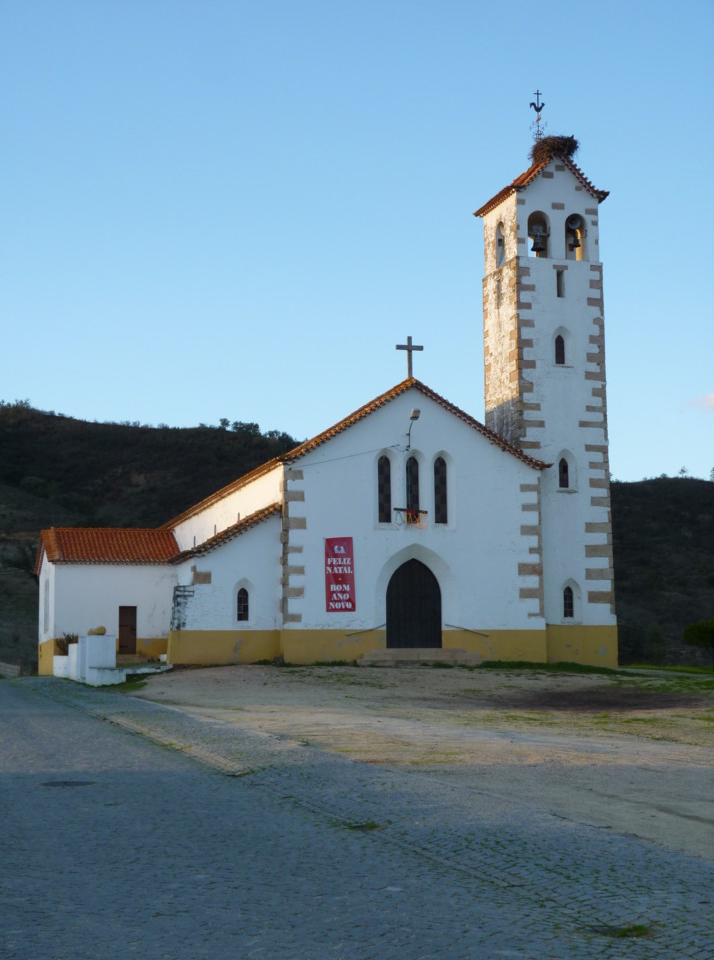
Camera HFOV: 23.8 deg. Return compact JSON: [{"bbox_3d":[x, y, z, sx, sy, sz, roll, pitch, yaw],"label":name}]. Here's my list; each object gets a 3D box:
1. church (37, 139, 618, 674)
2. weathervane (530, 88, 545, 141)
[{"bbox_3d":[-2.827,-1.510,71.225,18.927,19.323,26.781,1,-8,-16],"label":"church"},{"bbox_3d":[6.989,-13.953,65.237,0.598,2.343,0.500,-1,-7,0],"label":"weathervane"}]

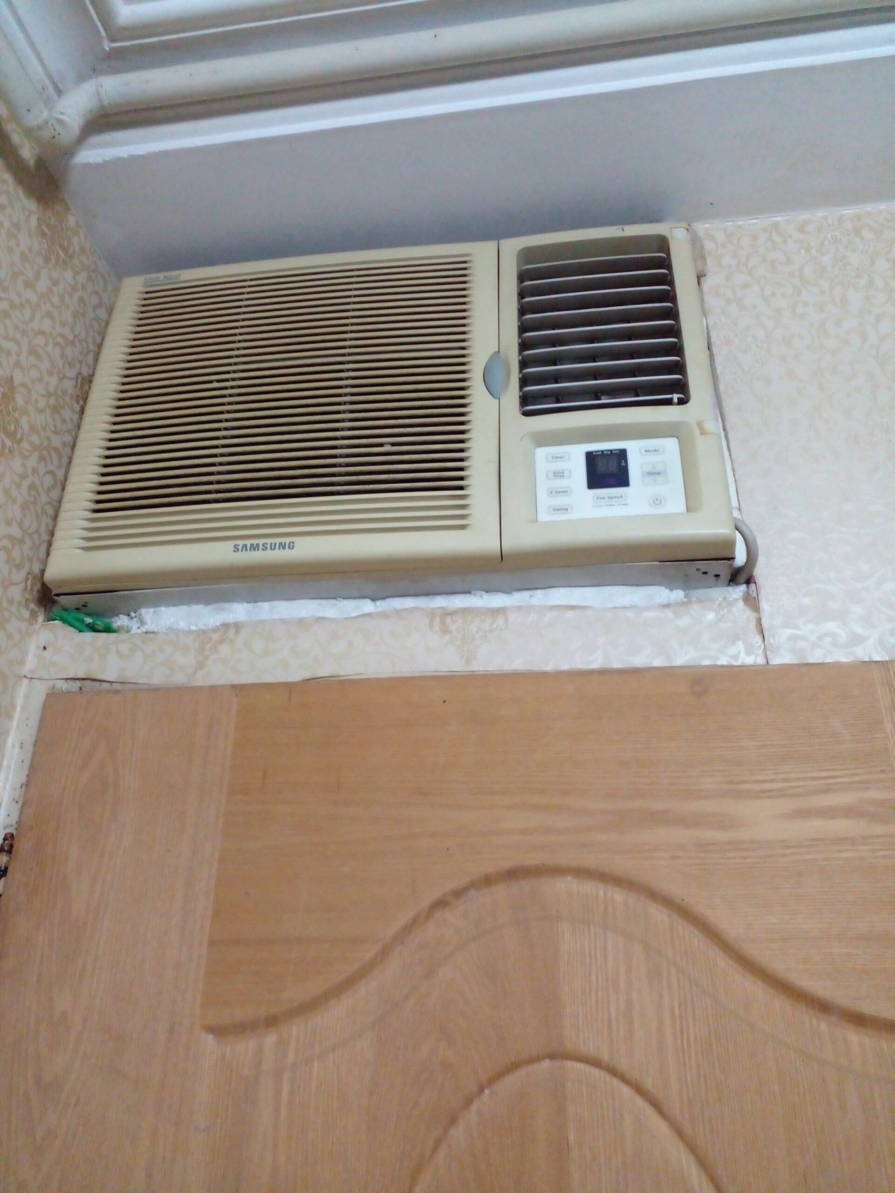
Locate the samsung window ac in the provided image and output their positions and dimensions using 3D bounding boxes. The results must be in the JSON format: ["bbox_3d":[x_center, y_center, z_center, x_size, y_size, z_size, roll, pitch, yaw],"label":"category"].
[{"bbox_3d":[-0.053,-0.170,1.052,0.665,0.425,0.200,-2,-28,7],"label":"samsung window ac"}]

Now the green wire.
[{"bbox_3d":[-0.389,0.026,0.996,0.082,0.032,0.040,-3,-27,7],"label":"green wire"}]

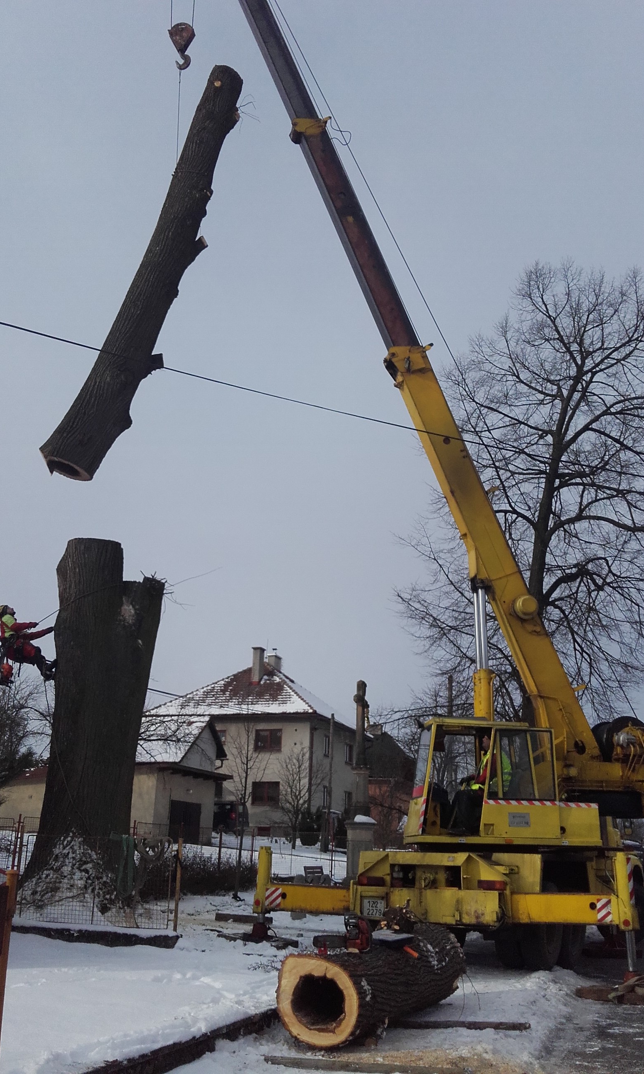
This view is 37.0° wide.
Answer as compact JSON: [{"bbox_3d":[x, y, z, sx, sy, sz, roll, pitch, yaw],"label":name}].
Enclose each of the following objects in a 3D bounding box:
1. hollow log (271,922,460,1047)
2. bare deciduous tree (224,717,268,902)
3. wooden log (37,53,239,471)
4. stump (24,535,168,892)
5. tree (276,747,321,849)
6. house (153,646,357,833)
[{"bbox_3d":[0.513,3.909,8.478,0.710,0.720,2.400,-8,-18,26],"label":"hollow log"},{"bbox_3d":[-1.400,4.955,17.837,0.863,3.237,0.863,1,-18,0],"label":"bare deciduous tree"},{"bbox_3d":[-2.619,-4.661,16.156,1.180,8.297,0.900,17,-18,5],"label":"wooden log"},{"bbox_3d":[-3.137,2.491,14.005,1.850,5.188,1.700,1,-18,0],"label":"stump"},{"bbox_3d":[-0.881,9.919,36.737,1.739,3.778,1.739,1,-18,0],"label":"tree"},{"bbox_3d":[-3.481,12.754,58.964,10.600,10.688,12.600,-4,-19,16],"label":"house"}]

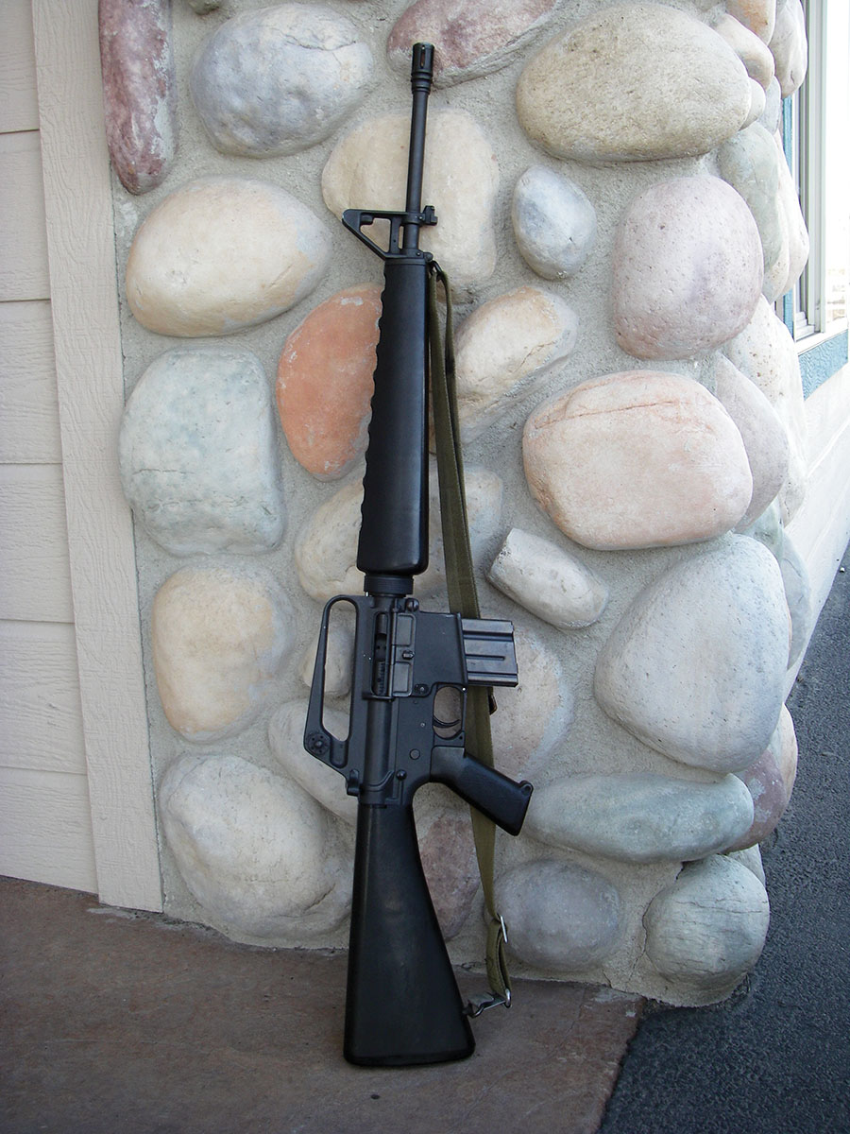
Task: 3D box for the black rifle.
[{"bbox_3d":[0.007,-0.010,1.390,0.223,0.988,0.066,4,0,-2],"label":"black rifle"}]

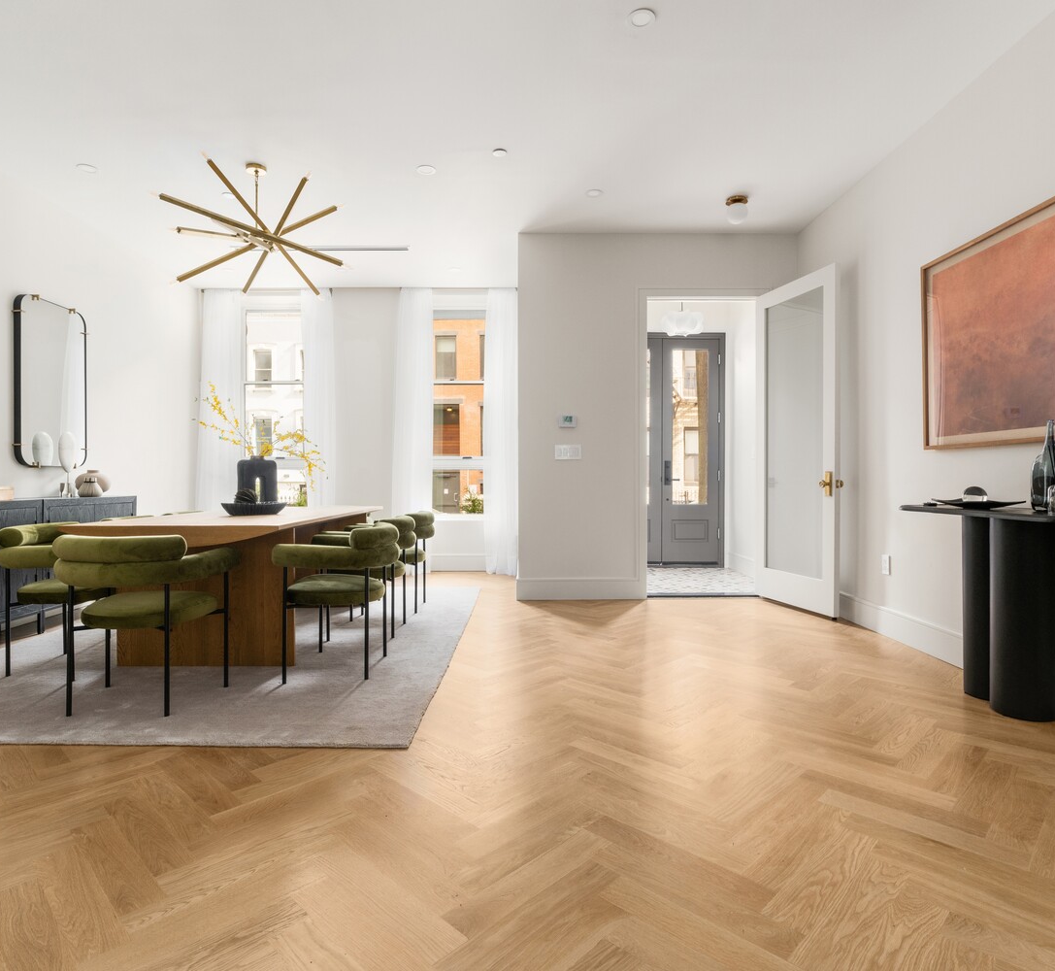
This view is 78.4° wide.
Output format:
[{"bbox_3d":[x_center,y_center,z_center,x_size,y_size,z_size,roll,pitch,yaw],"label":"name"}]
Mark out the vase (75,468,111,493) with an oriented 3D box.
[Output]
[{"bbox_3d":[-3.170,-0.017,4.720,0.214,0.197,0.214,0,0,-1],"label":"vase"}]

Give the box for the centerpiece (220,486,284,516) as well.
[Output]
[{"bbox_3d":[-1.636,0.095,3.860,0.355,0.154,0.355,0,0,-1],"label":"centerpiece"}]

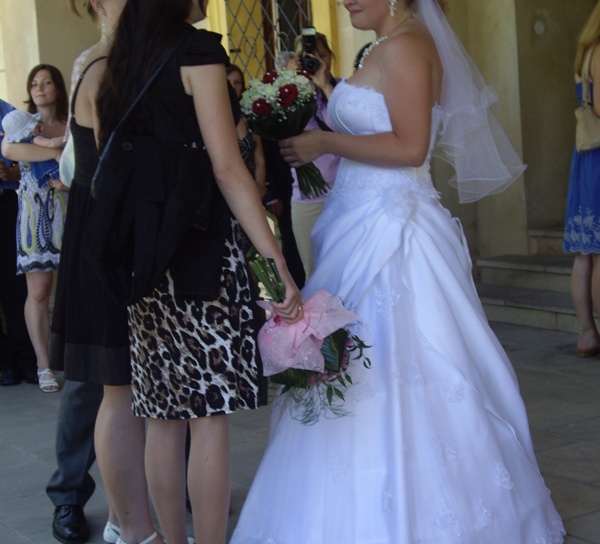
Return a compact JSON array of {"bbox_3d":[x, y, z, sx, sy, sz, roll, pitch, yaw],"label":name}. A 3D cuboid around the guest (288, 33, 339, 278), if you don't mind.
[{"bbox_3d":[0.118,-0.266,5.915,0.500,1.687,0.420,-3,6,8],"label":"guest"}]

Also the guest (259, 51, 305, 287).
[{"bbox_3d":[-0.055,-0.258,6.218,0.380,1.633,0.500,0,7,35],"label":"guest"}]

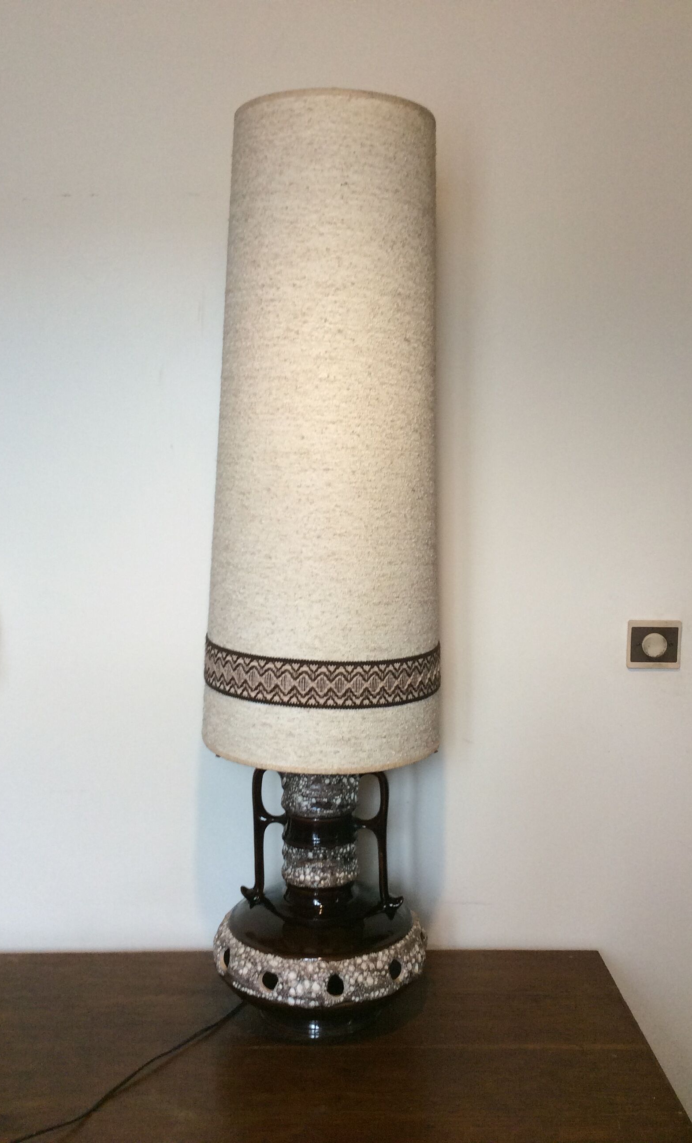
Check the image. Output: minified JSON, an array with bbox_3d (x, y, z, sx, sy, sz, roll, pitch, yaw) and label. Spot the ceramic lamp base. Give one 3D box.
[{"bbox_3d":[-0.035,0.420,1.421,0.286,0.358,0.286,0,6,-1],"label":"ceramic lamp base"}]

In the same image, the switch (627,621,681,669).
[{"bbox_3d":[0.460,0.110,1.562,0.081,0.072,0.020,0,6,-1],"label":"switch"}]

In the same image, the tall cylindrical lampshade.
[{"bbox_3d":[-0.022,-0.169,1.358,0.309,0.784,0.309,1,7,-1],"label":"tall cylindrical lampshade"}]

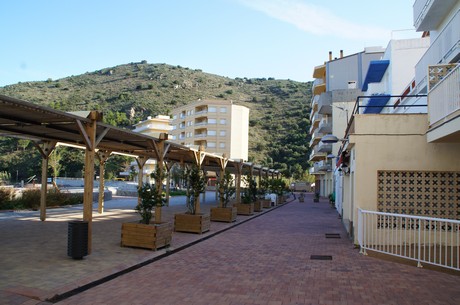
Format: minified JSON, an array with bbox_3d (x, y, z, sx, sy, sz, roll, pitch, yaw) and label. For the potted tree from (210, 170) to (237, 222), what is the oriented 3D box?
[{"bbox_3d":[-0.233,1.986,15.769,1.000,2.278,1.000,0,-6,15],"label":"potted tree"}]

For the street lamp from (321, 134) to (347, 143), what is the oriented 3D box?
[{"bbox_3d":[3.104,-0.406,10.200,0.760,0.240,0.500,0,-6,15],"label":"street lamp"}]

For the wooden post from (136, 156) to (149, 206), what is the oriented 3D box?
[{"bbox_3d":[-5.286,1.818,20.564,0.200,3.171,1.000,0,-6,15],"label":"wooden post"}]

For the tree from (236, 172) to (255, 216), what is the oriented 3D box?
[{"bbox_3d":[0.833,2.299,19.769,1.000,2.474,1.000,0,-6,15],"label":"tree"}]

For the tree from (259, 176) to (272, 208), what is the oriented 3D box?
[{"bbox_3d":[2.736,3.053,26.412,1.050,2.343,1.050,0,-6,15],"label":"tree"}]

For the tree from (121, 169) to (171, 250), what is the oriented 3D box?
[{"bbox_3d":[-2.136,1.406,9.056,1.000,2.052,1.000,0,-6,15],"label":"tree"}]

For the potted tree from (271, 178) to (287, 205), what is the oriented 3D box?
[{"bbox_3d":[4.546,3.691,32.624,1.200,2.355,1.150,0,-6,15],"label":"potted tree"}]

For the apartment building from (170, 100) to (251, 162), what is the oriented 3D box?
[{"bbox_3d":[-6.200,-1.570,94.000,10.200,21.600,22.000,7,-7,-41],"label":"apartment building"}]

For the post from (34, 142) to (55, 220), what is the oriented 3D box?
[{"bbox_3d":[-7.252,1.098,13.570,0.200,3.167,1.000,0,-6,15],"label":"post"}]

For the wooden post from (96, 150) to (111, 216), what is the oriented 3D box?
[{"bbox_3d":[-6.289,1.467,17.071,0.200,3.150,1.000,0,-6,15],"label":"wooden post"}]

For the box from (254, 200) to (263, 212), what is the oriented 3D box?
[{"bbox_3d":[1.609,3.519,22.557,1.000,0.620,1.000,0,-6,15],"label":"box"}]

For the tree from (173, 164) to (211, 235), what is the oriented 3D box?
[{"bbox_3d":[-1.261,1.587,12.028,1.000,2.305,1.000,0,-6,15],"label":"tree"}]

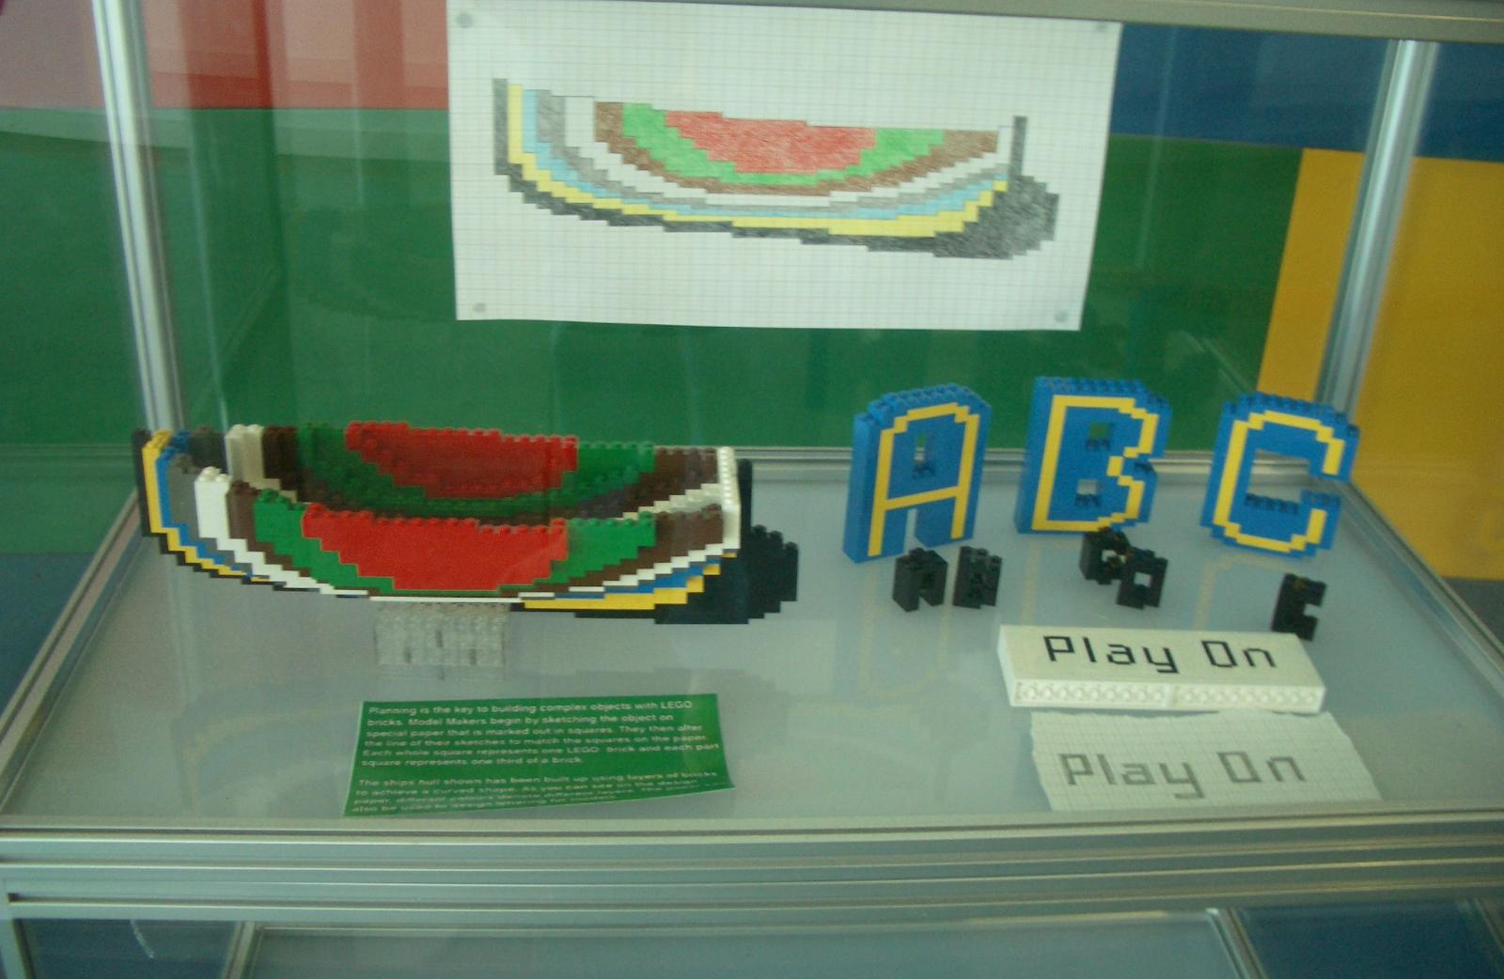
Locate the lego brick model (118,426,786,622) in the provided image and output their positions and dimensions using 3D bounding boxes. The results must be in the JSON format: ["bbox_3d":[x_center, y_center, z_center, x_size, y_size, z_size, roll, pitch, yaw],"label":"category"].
[{"bbox_3d":[-0.140,0.019,0.755,0.328,0.102,0.120,1,23,-3],"label":"lego brick model"}]

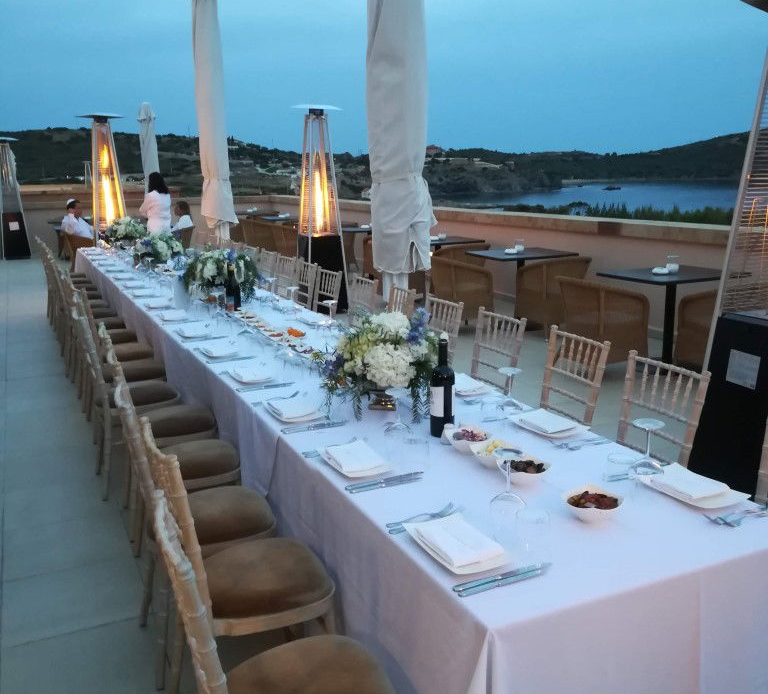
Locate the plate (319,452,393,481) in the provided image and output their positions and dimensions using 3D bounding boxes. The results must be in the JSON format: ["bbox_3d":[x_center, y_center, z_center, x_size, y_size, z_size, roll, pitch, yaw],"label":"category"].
[{"bbox_3d":[-0.079,0.320,2.152,0.148,0.022,0.235,-6,14,-26],"label":"plate"}]

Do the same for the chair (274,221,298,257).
[{"bbox_3d":[-1.620,-1.710,13.103,0.680,0.800,0.650,-6,14,-25],"label":"chair"}]

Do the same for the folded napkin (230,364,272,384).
[{"bbox_3d":[-0.529,0.102,3.042,0.125,0.025,0.180,-6,14,-25],"label":"folded napkin"}]

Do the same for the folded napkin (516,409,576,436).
[{"bbox_3d":[0.507,0.241,2.440,0.128,0.022,0.188,-6,14,-26],"label":"folded napkin"}]

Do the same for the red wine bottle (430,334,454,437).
[{"bbox_3d":[0.179,0.121,2.327,0.076,0.304,0.076,-1,12,0],"label":"red wine bottle"}]

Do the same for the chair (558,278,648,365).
[{"bbox_3d":[1.693,-0.176,5.994,0.570,0.780,0.570,-6,14,-25],"label":"chair"}]

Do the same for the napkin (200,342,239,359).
[{"bbox_3d":[-0.725,0.014,3.398,0.127,0.022,0.195,-6,14,-25],"label":"napkin"}]

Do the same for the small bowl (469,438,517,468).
[{"bbox_3d":[0.306,0.305,2.136,0.107,0.056,0.113,-6,14,-26],"label":"small bowl"}]

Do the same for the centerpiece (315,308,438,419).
[{"bbox_3d":[-0.024,0.038,2.662,0.400,0.345,0.390,0,13,0],"label":"centerpiece"}]

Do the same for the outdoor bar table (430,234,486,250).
[{"bbox_3d":[0.682,-0.983,9.889,0.980,0.760,0.820,-6,14,-25],"label":"outdoor bar table"}]

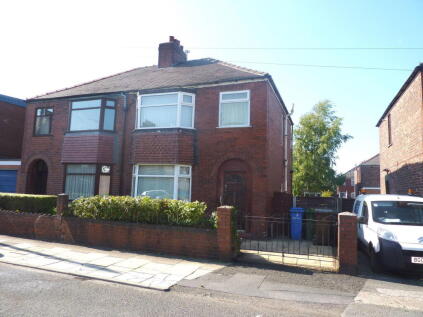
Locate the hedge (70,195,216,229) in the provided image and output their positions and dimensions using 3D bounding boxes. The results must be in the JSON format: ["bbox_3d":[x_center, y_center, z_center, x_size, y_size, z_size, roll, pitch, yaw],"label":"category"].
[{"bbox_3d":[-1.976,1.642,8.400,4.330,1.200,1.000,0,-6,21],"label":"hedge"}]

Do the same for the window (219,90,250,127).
[{"bbox_3d":[0.803,-1.777,10.958,1.158,1.332,0.140,0,-6,21],"label":"window"}]

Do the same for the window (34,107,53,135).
[{"bbox_3d":[-7.883,-1.775,14.345,1.086,1.373,0.150,0,-6,21],"label":"window"}]

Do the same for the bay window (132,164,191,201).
[{"bbox_3d":[-2.018,0.984,11.490,2.542,1.497,0.541,0,-6,21],"label":"bay window"}]

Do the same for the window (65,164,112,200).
[{"bbox_3d":[-5.430,1.000,12.812,2.583,1.497,0.541,0,-6,21],"label":"window"}]

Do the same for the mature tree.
[{"bbox_3d":[8.160,-0.256,23.074,4.800,8.800,4.600,0,-6,21],"label":"mature tree"}]

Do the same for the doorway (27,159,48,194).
[{"bbox_3d":[-7.994,1.282,14.148,1.240,2.497,0.250,0,-6,21],"label":"doorway"}]

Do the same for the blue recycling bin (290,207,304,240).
[{"bbox_3d":[2.897,2.166,10.306,0.490,1.070,0.550,0,-6,21],"label":"blue recycling bin"}]

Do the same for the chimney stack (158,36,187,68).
[{"bbox_3d":[-2.042,-5.487,16.498,0.881,1.671,1.661,0,-6,21],"label":"chimney stack"}]

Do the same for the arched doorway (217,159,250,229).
[{"bbox_3d":[0.823,1.280,10.775,1.199,2.506,0.400,0,-6,21],"label":"arched doorway"}]

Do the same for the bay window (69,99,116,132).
[{"bbox_3d":[-5.333,-1.823,13.096,2.583,1.414,0.541,0,-6,21],"label":"bay window"}]

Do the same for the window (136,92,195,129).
[{"bbox_3d":[-1.923,-1.794,11.769,2.542,1.343,0.541,0,-6,21],"label":"window"}]

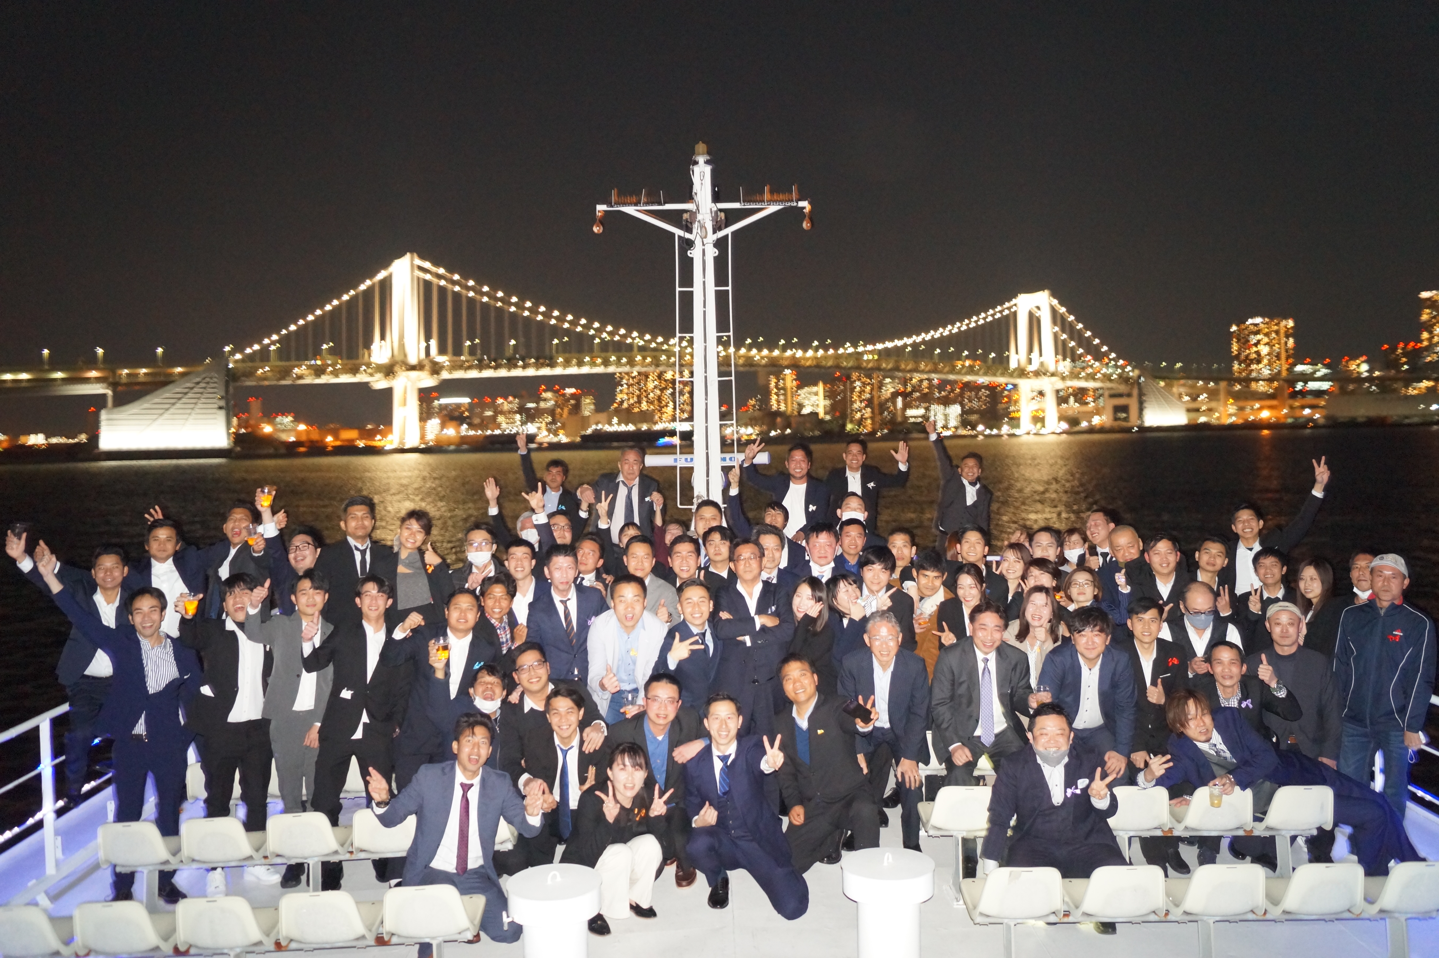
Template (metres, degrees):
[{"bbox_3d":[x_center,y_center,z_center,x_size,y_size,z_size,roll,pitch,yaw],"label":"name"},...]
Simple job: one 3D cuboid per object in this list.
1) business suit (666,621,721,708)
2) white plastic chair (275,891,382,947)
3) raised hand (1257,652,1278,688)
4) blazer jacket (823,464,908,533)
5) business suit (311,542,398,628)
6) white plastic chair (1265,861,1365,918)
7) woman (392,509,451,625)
[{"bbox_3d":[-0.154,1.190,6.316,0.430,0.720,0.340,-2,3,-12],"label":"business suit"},{"bbox_3d":[-1.592,1.759,4.458,0.410,0.330,0.480,-1,2,-2],"label":"white plastic chair"},{"bbox_3d":[2.894,1.013,5.700,0.100,0.165,0.090,0,3,19],"label":"raised hand"},{"bbox_3d":[1.165,0.199,8.700,0.680,0.660,0.360,-1,2,6],"label":"blazer jacket"},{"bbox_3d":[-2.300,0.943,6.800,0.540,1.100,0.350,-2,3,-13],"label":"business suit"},{"bbox_3d":[2.495,1.714,4.590,0.390,0.320,0.460,-1,2,1],"label":"white plastic chair"},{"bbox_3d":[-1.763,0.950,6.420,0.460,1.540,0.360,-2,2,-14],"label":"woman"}]

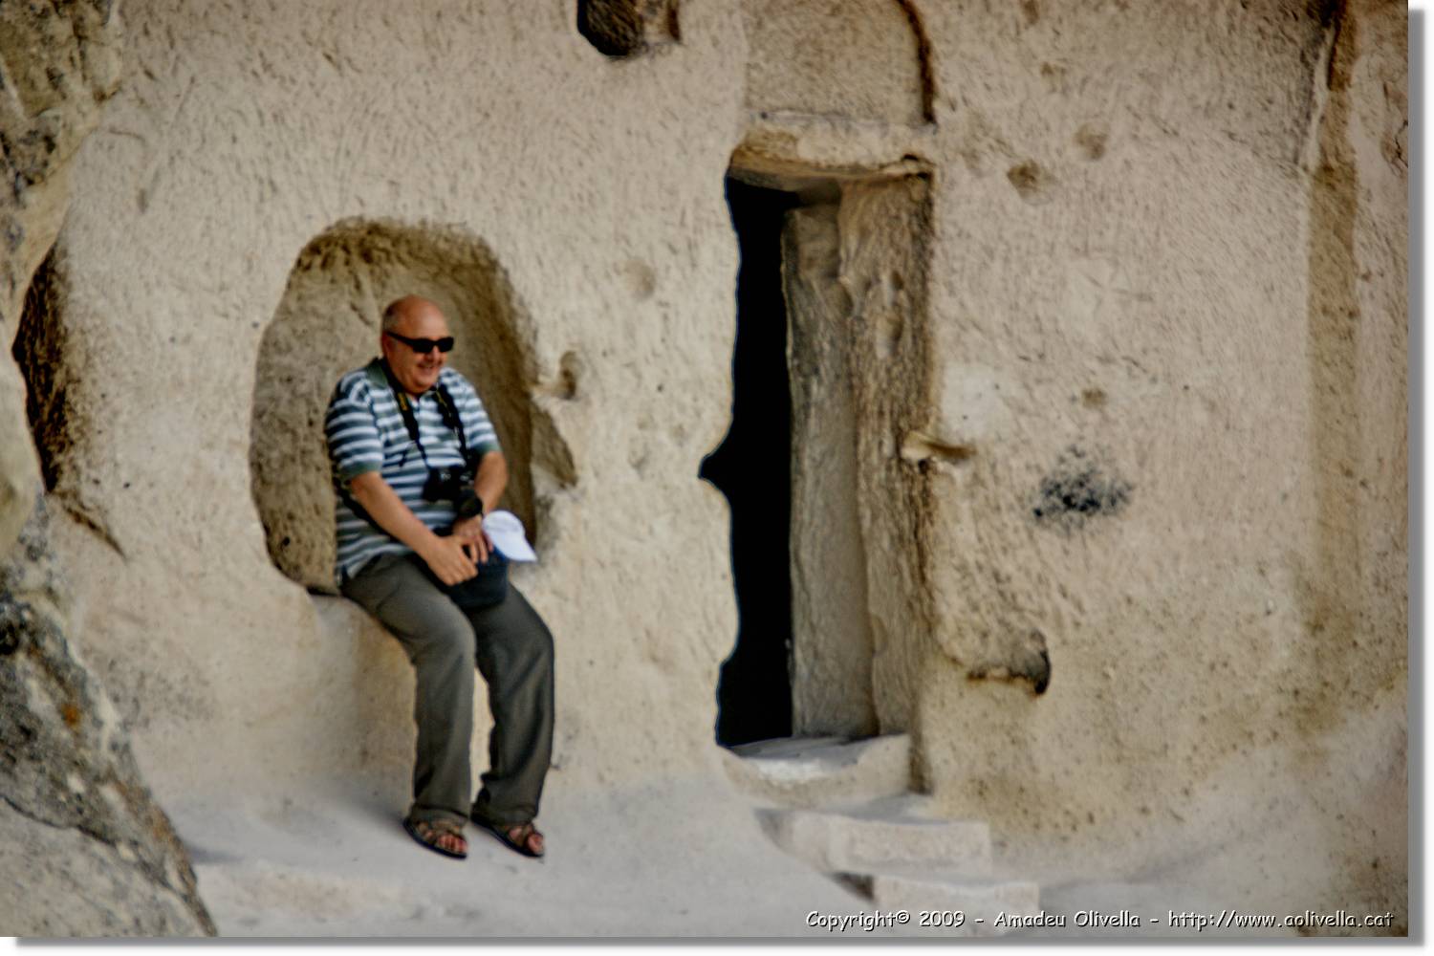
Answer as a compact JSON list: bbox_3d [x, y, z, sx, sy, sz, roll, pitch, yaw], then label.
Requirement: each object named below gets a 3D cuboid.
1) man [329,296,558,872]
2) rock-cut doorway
[{"bbox_3d":[-0.702,0.244,19.200,0.540,1.360,0.660,-3,5,-32],"label":"man"},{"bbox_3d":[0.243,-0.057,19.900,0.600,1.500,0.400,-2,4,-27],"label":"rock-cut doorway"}]

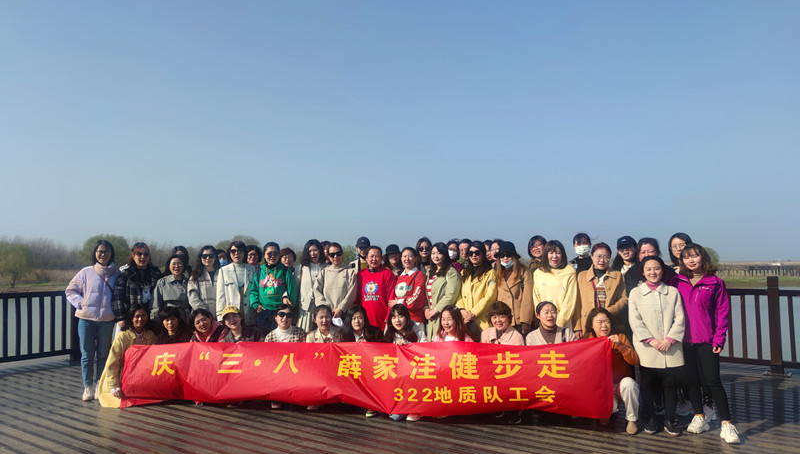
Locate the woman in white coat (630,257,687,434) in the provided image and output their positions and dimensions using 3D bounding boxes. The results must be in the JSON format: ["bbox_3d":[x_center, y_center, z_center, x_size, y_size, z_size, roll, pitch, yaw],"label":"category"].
[{"bbox_3d":[2.289,1.027,4.950,0.490,1.560,0.360,-1,-3,7],"label":"woman in white coat"}]

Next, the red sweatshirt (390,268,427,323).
[{"bbox_3d":[0.089,0.715,5.766,0.430,0.590,0.320,-1,-4,16],"label":"red sweatshirt"}]

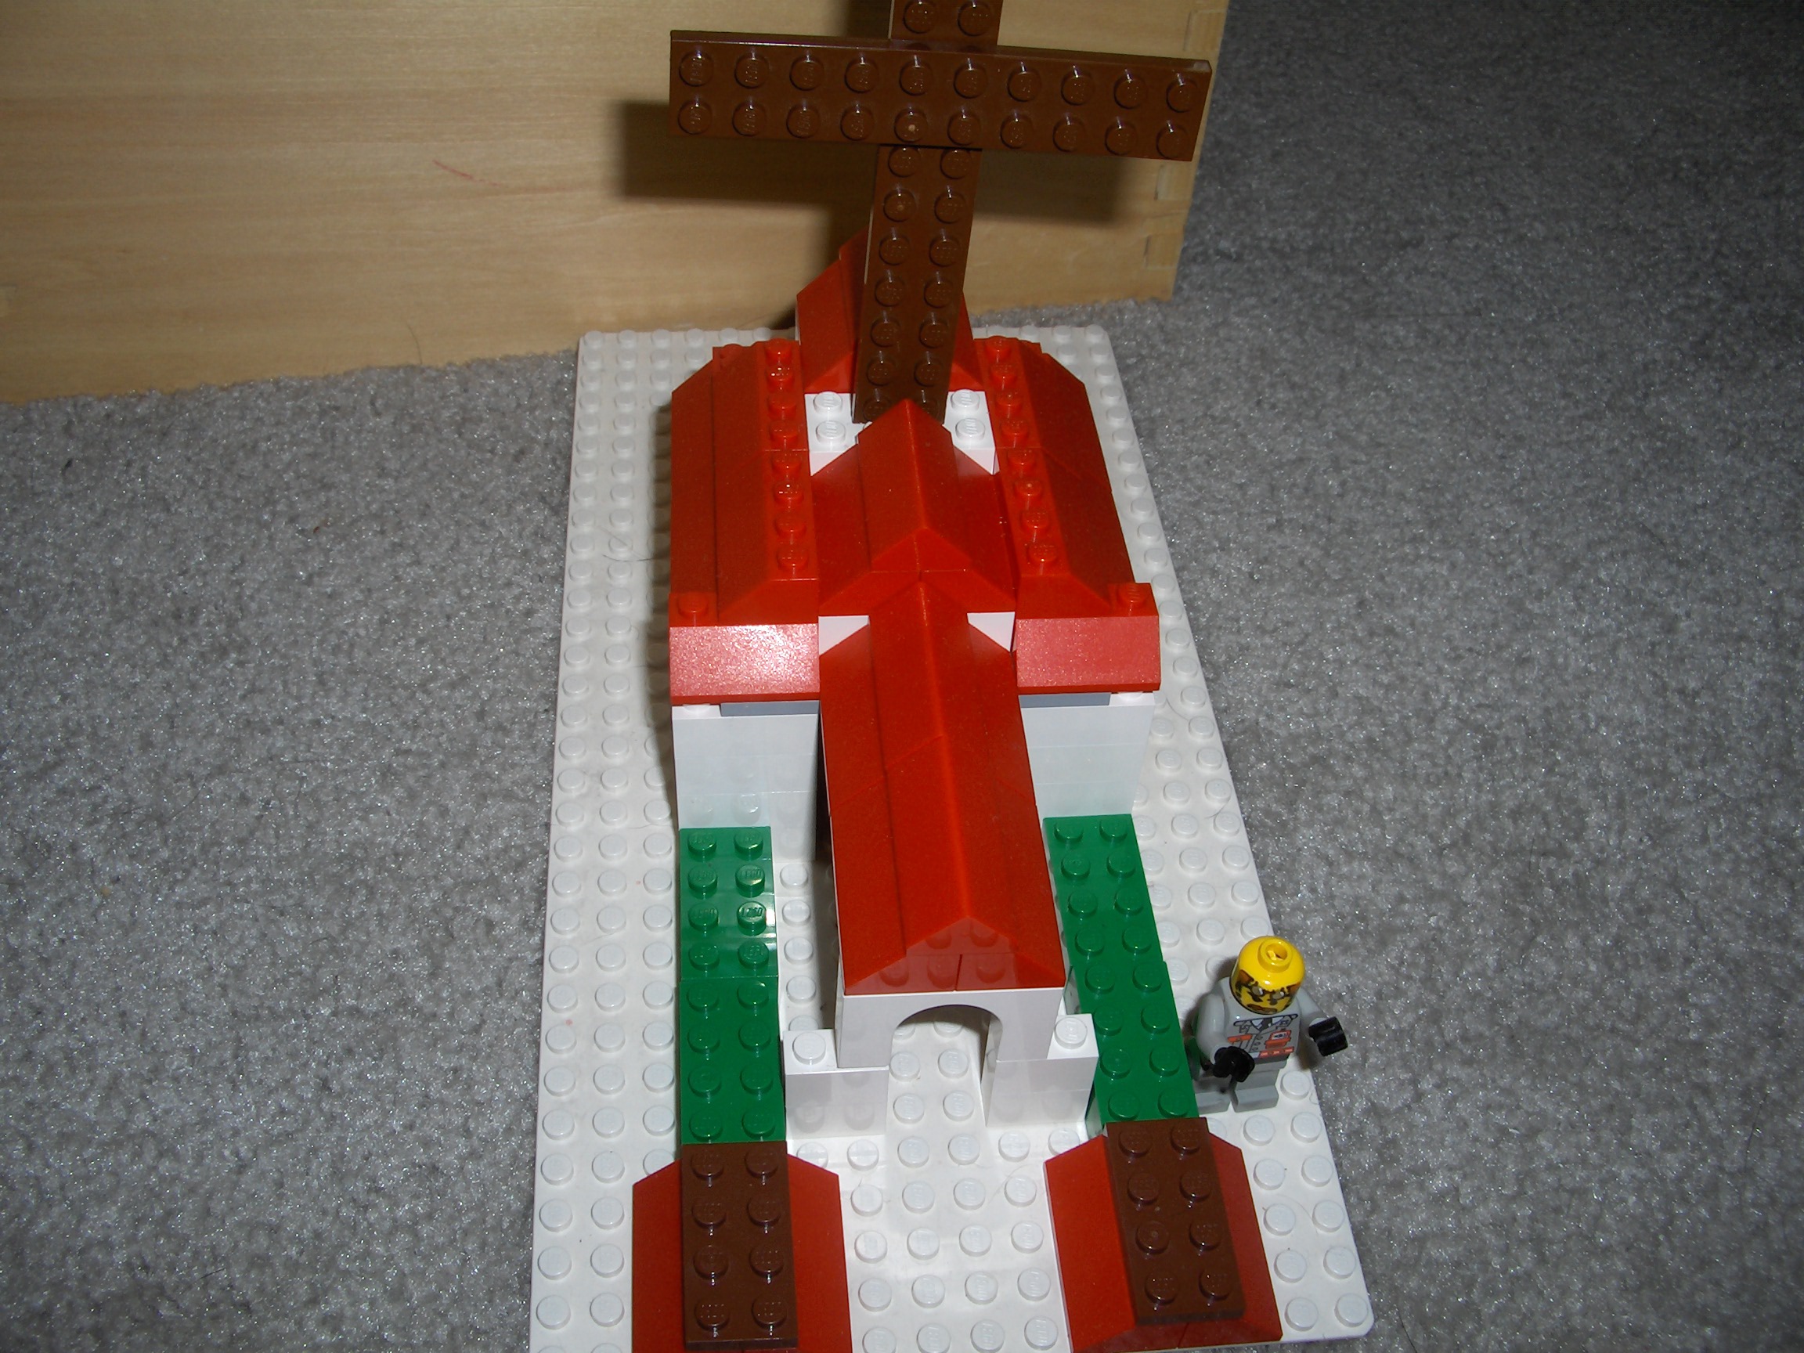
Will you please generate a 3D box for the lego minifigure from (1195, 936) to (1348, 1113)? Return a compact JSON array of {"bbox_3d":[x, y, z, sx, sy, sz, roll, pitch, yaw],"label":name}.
[{"bbox_3d":[0.055,0.056,0.281,0.024,0.040,0.015,-4,47,-8],"label":"lego minifigure"}]

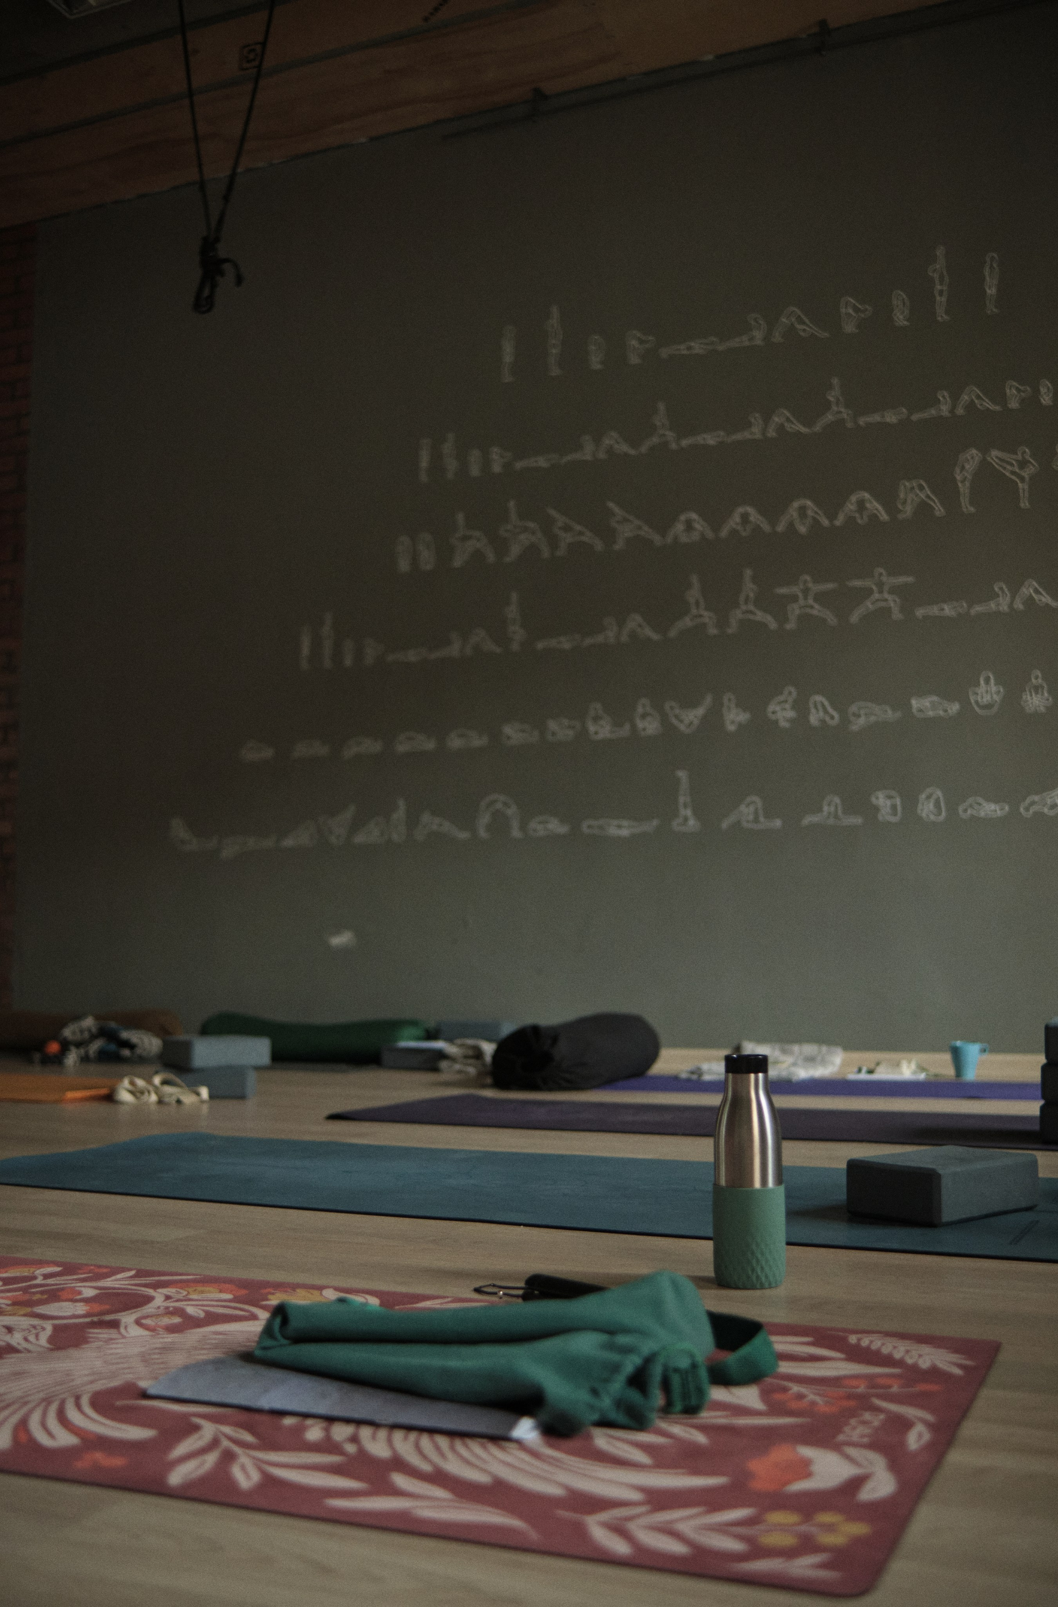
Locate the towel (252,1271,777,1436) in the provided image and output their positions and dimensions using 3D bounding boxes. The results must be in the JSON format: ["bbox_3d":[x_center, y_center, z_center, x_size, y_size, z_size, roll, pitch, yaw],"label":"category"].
[{"bbox_3d":[-0.040,0.435,1.303,0.449,0.075,0.266,-2,-6,20],"label":"towel"}]

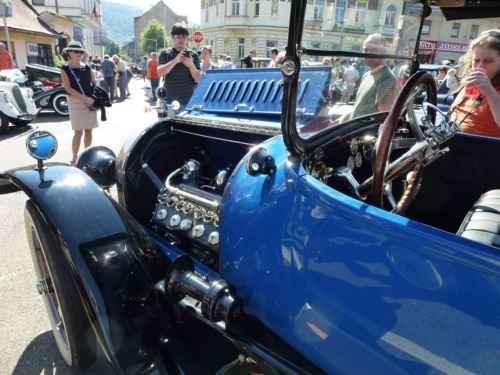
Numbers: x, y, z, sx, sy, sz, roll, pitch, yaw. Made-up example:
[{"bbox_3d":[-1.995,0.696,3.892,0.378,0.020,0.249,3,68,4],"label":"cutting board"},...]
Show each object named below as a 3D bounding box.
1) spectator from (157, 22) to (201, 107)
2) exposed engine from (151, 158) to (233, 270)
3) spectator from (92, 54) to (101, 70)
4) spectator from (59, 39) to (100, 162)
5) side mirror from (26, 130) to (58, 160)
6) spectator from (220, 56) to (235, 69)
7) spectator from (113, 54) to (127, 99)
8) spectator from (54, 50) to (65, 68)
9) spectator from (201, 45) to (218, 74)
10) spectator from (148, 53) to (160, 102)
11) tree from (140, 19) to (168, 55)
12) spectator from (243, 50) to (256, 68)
[{"bbox_3d":[-0.702,-0.678,3.557,0.520,1.840,0.450,-2,20,-12],"label":"spectator"},{"bbox_3d":[-0.162,0.170,1.772,0.500,0.500,0.620,-16,27,-42],"label":"exposed engine"},{"bbox_3d":[-7.784,-5.933,17.768,0.480,1.600,0.320,-2,20,-12],"label":"spectator"},{"bbox_3d":[-2.406,-1.125,4.831,0.550,1.670,0.380,-9,23,-30],"label":"spectator"},{"bbox_3d":[-0.898,-0.182,1.500,0.120,0.125,0.040,-13,25,-37],"label":"side mirror"},{"bbox_3d":[-0.719,-3.169,10.783,0.480,1.700,0.320,5,20,6],"label":"spectator"},{"bbox_3d":[-5.212,-4.362,13.672,0.550,1.650,0.500,0,20,-9],"label":"spectator"},{"bbox_3d":[-7.455,-4.543,13.781,0.500,1.680,0.320,7,20,12],"label":"spectator"},{"bbox_3d":[-0.614,-1.113,4.986,0.460,1.710,0.320,13,22,26],"label":"spectator"},{"bbox_3d":[-3.545,-4.036,12.786,0.500,1.740,0.350,0,20,-9],"label":"spectator"},{"bbox_3d":[-14.486,-21.887,53.228,4.200,7.400,4.200,3,20,0],"label":"tree"},{"bbox_3d":[-0.028,-2.501,8.804,0.340,1.820,0.480,13,22,27],"label":"spectator"}]

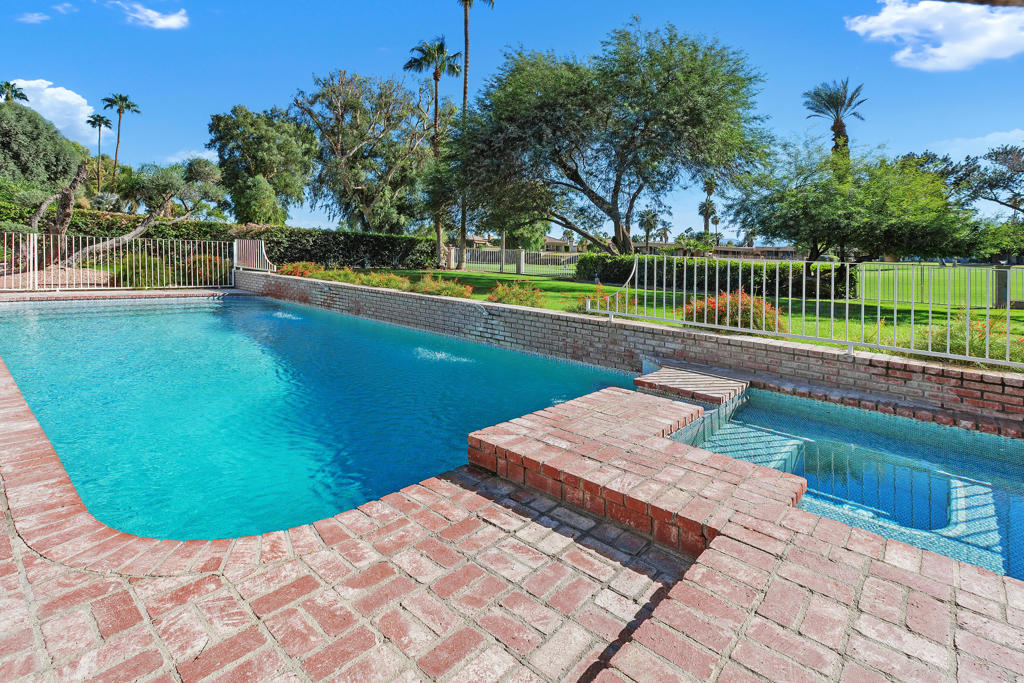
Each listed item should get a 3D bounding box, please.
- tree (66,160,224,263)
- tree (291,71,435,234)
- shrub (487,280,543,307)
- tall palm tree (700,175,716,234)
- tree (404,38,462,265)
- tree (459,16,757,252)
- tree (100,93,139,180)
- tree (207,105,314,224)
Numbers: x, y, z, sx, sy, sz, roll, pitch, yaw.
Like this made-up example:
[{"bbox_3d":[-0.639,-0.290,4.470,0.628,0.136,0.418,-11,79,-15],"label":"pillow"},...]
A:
[{"bbox_3d":[-11.082,-3.858,13.761,4.320,3.080,3.030,-6,11,-38],"label":"tree"},{"bbox_3d":[-9.114,-10.628,28.121,8.930,11.330,8.040,-2,9,-17],"label":"tree"},{"bbox_3d":[0.040,-0.751,7.364,0.910,0.470,0.770,1,9,0],"label":"shrub"},{"bbox_3d":[36.198,-22.919,83.835,3.040,15.020,3.040,5,10,22],"label":"tall palm tree"},{"bbox_3d":[-4.241,-9.955,24.588,3.090,11.760,3.090,0,9,-10],"label":"tree"},{"bbox_3d":[4.303,-8.007,19.681,13.100,10.560,11.130,3,9,11],"label":"tree"},{"bbox_3d":[-36.033,-15.440,41.940,2.730,13.660,2.730,-6,12,-39],"label":"tree"},{"bbox_3d":[-17.181,-10.841,31.214,6.610,10.130,6.280,-4,10,-28],"label":"tree"}]

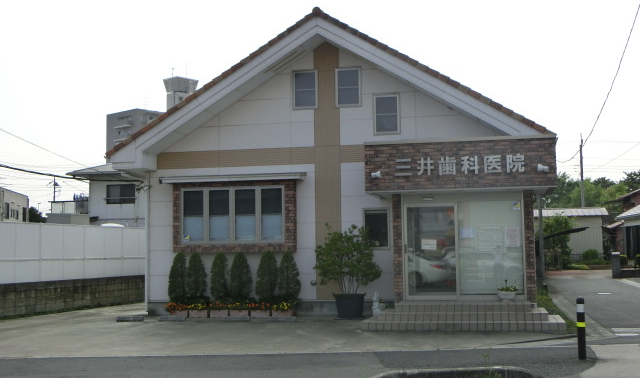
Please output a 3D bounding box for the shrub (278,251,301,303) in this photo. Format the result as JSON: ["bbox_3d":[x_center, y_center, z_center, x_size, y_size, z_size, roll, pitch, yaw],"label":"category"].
[{"bbox_3d":[-0.714,2.091,19.330,0.546,1.278,0.546,-1,-4,0],"label":"shrub"}]

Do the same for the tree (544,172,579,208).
[{"bbox_3d":[21.770,2.569,75.000,4.200,8.200,4.000,-2,-4,10],"label":"tree"}]

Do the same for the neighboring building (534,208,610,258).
[{"bbox_3d":[15.835,3.325,54.473,5.600,3.800,4.500,-2,-4,10],"label":"neighboring building"}]

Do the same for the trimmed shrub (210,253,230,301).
[{"bbox_3d":[-2.365,2.140,19.673,0.449,1.277,0.449,-2,-4,12],"label":"trimmed shrub"}]

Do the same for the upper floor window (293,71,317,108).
[{"bbox_3d":[-0.361,-2.384,20.035,0.617,0.974,0.100,-2,-4,12],"label":"upper floor window"}]

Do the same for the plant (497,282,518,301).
[{"bbox_3d":[3.943,2.166,17.450,0.440,0.388,0.396,-2,-4,12],"label":"plant"}]

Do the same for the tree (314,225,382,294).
[{"bbox_3d":[0.631,1.570,18.616,1.544,1.549,1.400,-2,-4,12],"label":"tree"}]

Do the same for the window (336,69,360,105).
[{"bbox_3d":[0.670,-2.424,19.818,0.621,0.976,0.100,-2,-4,12],"label":"window"}]

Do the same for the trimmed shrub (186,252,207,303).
[{"bbox_3d":[-2.921,2.159,19.797,0.464,1.297,0.464,-2,-4,12],"label":"trimmed shrub"}]

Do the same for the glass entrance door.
[{"bbox_3d":[2.413,1.362,18.075,1.093,2.058,0.080,-2,-4,12],"label":"glass entrance door"}]

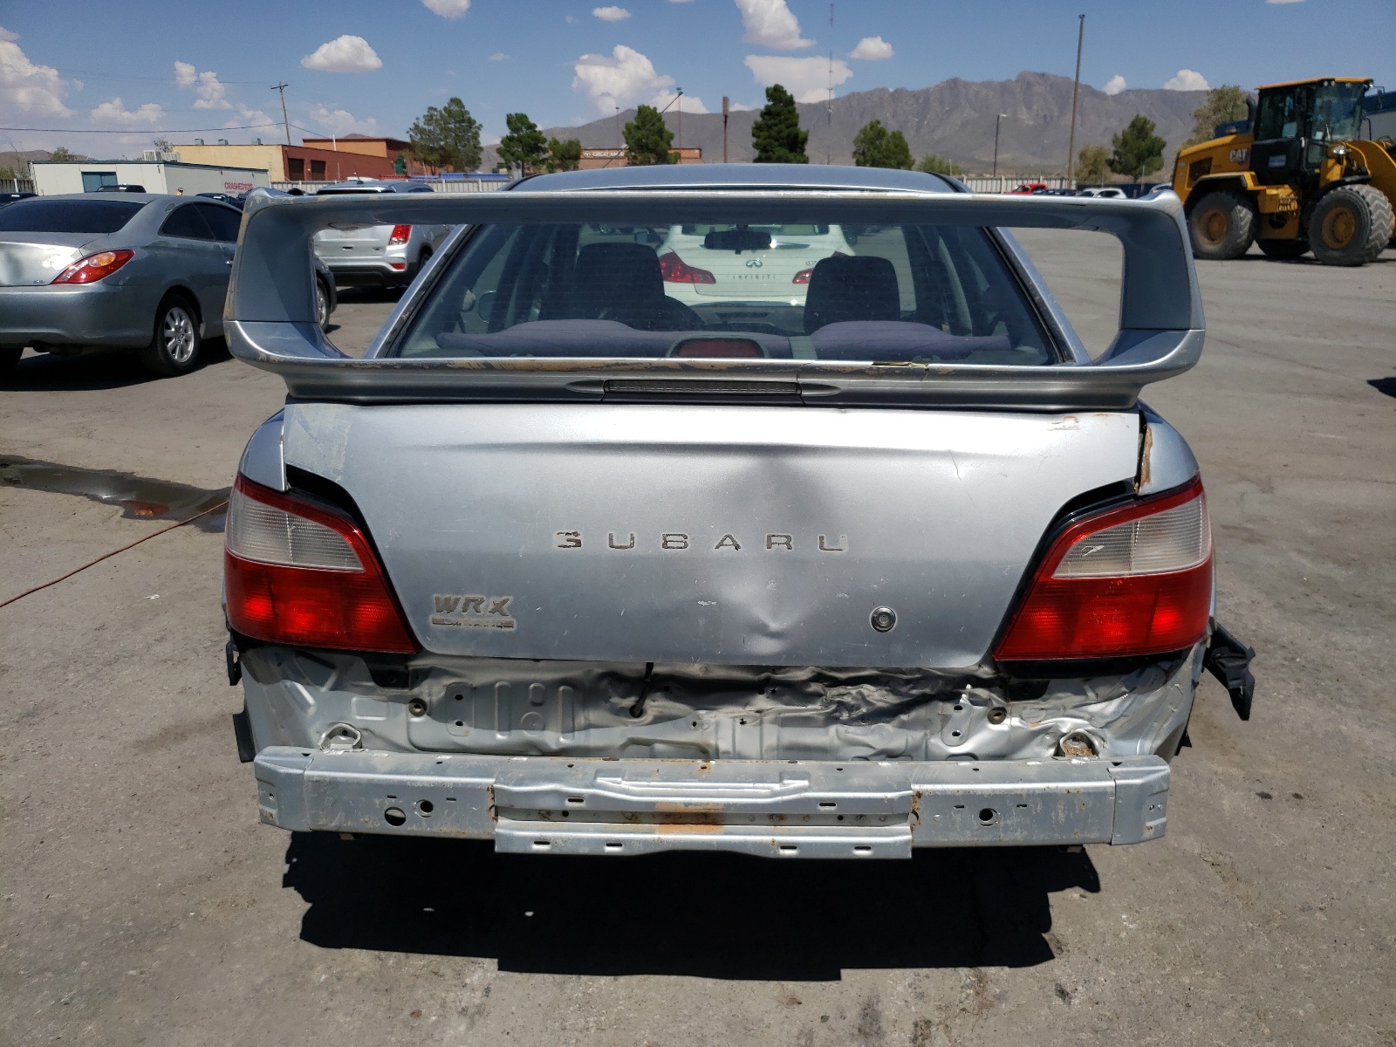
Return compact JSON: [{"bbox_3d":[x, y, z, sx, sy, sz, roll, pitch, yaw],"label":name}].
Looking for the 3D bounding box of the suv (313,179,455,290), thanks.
[{"bbox_3d":[-4.670,-4.407,16.126,1.775,1.660,4.250,0,18,1],"label":"suv"}]

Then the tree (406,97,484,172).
[{"bbox_3d":[-23.288,-34.372,97.034,6.925,9.360,6.579,-1,18,0],"label":"tree"}]

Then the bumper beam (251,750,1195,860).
[{"bbox_3d":[0.018,0.430,1.709,1.440,0.140,0.140,1,18,2],"label":"bumper beam"}]

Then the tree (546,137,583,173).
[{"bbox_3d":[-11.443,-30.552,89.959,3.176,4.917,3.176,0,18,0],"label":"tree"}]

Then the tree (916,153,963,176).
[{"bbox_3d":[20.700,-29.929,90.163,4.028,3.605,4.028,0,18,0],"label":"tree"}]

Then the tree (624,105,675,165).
[{"bbox_3d":[-4.089,-31.742,89.570,4.368,7.421,4.368,0,18,0],"label":"tree"}]

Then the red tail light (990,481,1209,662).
[{"bbox_3d":[0.661,0.068,1.722,0.370,0.265,0.190,-2,18,-3],"label":"red tail light"}]

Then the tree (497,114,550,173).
[{"bbox_3d":[-14.887,-31.457,89.663,4.373,6.821,4.373,0,18,0],"label":"tree"}]

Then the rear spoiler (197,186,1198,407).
[{"bbox_3d":[0.026,-0.359,1.661,1.400,0.320,0.320,1,18,2],"label":"rear spoiler"}]

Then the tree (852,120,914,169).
[{"bbox_3d":[18.615,-36.765,105.905,6.148,7.365,5.841,-1,18,0],"label":"tree"}]

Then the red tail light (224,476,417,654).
[{"bbox_3d":[-0.578,0.043,1.683,0.320,0.250,0.200,1,18,2],"label":"red tail light"}]

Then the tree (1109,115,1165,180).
[{"bbox_3d":[46.616,-39.236,111.535,6.031,7.872,5.729,-1,18,0],"label":"tree"}]

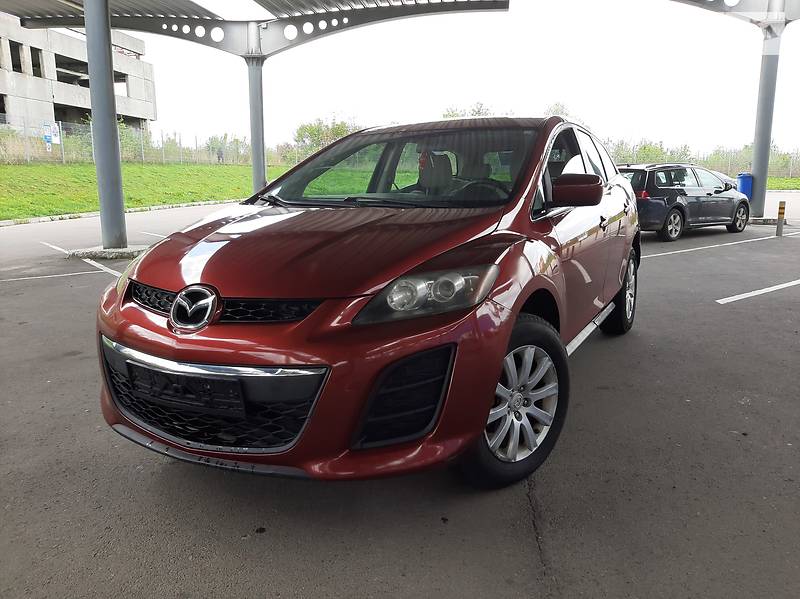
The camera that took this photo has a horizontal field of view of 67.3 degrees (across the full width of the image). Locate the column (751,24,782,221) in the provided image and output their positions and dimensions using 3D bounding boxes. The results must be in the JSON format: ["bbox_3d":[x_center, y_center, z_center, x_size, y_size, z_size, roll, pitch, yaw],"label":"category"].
[{"bbox_3d":[9.539,-4.540,15.638,0.420,4.800,0.420,2,11,13],"label":"column"}]

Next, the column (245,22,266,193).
[{"bbox_3d":[-4.132,-5.077,17.330,0.370,5.450,0.370,1,12,6],"label":"column"}]

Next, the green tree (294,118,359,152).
[{"bbox_3d":[-5.715,-12.630,48.000,5.500,3.900,4.800,-1,11,0],"label":"green tree"}]

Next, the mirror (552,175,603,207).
[{"bbox_3d":[0.824,-0.505,2.784,0.230,0.155,0.150,6,13,29],"label":"mirror"}]

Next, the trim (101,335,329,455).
[{"bbox_3d":[-0.710,0.339,2.046,1.070,0.340,0.150,6,13,29],"label":"trim"}]

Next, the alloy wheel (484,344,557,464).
[{"bbox_3d":[0.456,0.414,2.489,0.480,0.480,0.180,-10,15,-40],"label":"alloy wheel"}]

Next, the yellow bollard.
[{"bbox_3d":[8.006,-1.698,12.628,0.115,0.713,0.115,0,11,0],"label":"yellow bollard"}]

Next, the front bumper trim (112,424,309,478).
[{"bbox_3d":[-0.703,0.528,2.093,0.950,0.080,0.120,6,13,29],"label":"front bumper trim"}]

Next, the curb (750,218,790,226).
[{"bbox_3d":[9.443,-2.165,16.311,1.500,0.140,1.200,3,12,15],"label":"curb"}]

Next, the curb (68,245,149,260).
[{"bbox_3d":[-4.931,-0.836,10.528,1.100,0.130,1.250,2,11,13],"label":"curb"}]

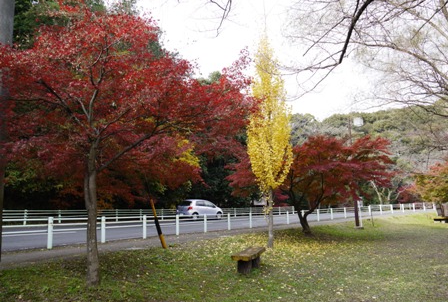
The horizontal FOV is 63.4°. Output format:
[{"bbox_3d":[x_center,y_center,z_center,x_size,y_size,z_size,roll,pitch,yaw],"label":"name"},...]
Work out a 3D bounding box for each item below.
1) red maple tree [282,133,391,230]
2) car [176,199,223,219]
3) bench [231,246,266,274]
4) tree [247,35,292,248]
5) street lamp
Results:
[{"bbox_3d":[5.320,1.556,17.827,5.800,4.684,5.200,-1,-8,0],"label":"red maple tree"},{"bbox_3d":[-1.800,4.620,28.400,1.690,1.520,3.750,-9,-11,44],"label":"car"},{"bbox_3d":[0.639,2.561,8.507,0.420,0.390,1.650,-4,-8,18],"label":"bench"},{"bbox_3d":[1.573,-0.506,12.894,1.600,7.633,1.600,-1,-8,0],"label":"tree"},{"bbox_3d":[7.312,1.084,20.177,0.800,6.278,0.500,-1,-8,0],"label":"street lamp"}]

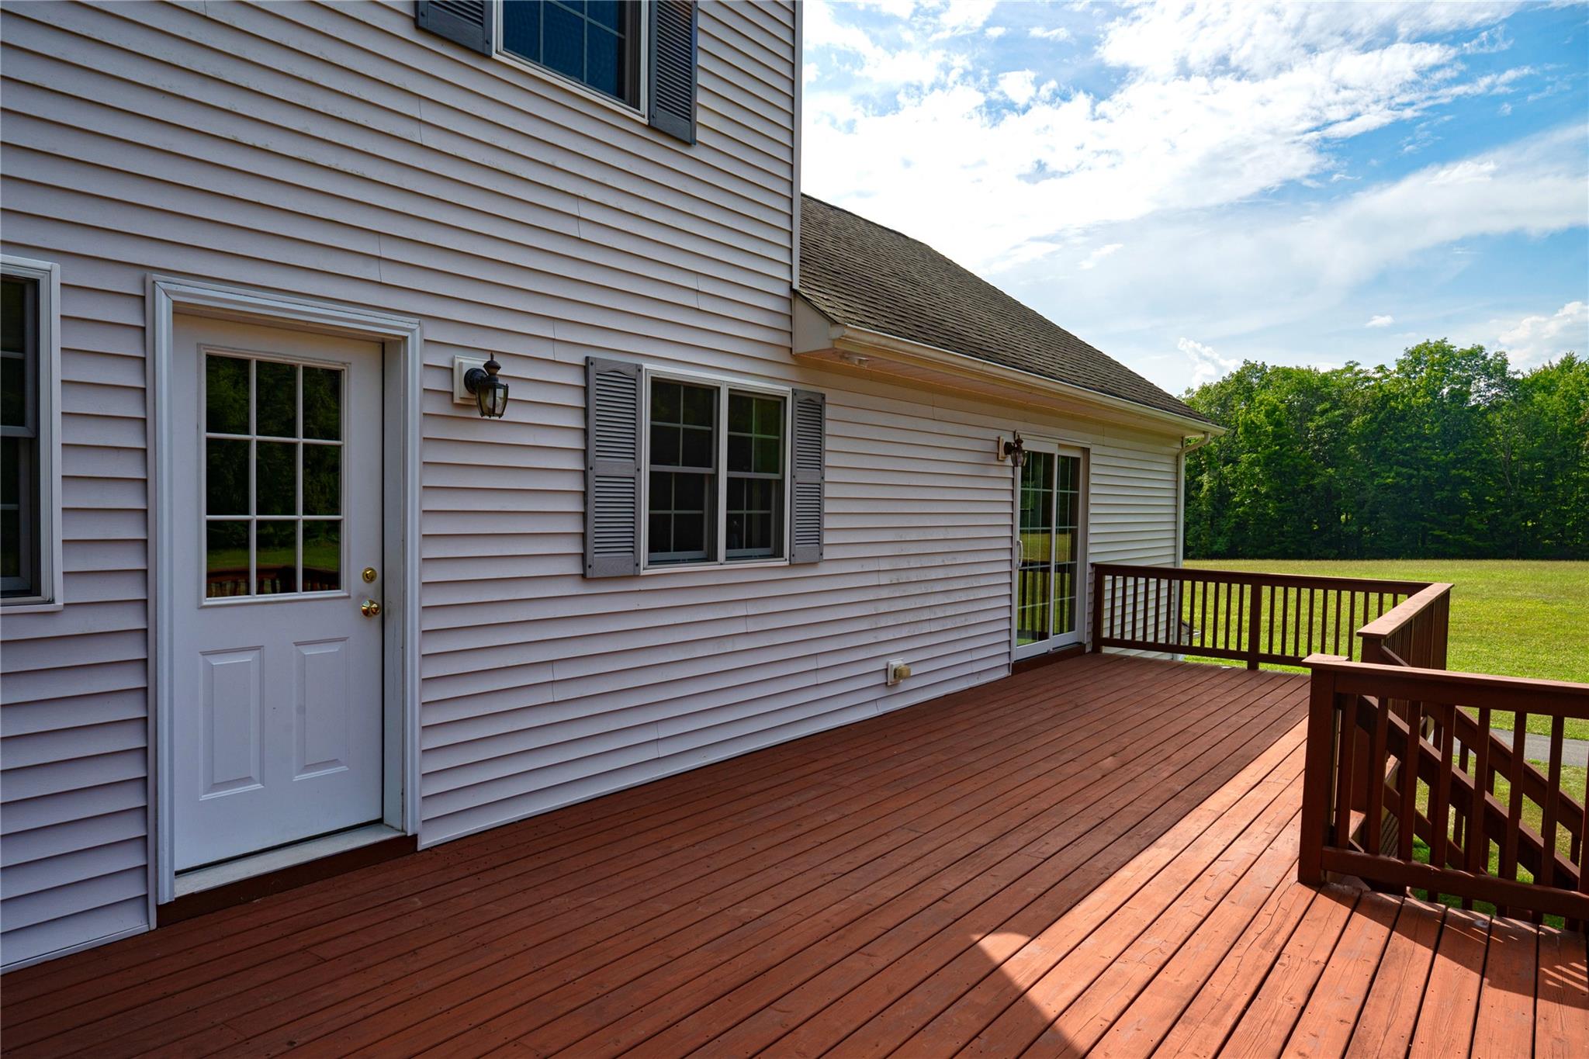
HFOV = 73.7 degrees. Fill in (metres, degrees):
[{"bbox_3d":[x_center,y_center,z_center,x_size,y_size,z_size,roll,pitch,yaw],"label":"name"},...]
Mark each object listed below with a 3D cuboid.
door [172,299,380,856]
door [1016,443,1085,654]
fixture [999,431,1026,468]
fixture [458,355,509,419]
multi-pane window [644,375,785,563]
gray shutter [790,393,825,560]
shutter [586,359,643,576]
[{"bbox_3d":[-2.020,0.223,4.139,0.050,2.033,0.910,1,1,36],"label":"door"},{"bbox_3d":[2.441,0.179,10.156,0.110,2.007,1.813,1,1,36],"label":"door"},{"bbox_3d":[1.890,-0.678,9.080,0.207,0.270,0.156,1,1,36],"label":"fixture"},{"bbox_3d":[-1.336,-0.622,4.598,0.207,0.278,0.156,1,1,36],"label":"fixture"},{"bbox_3d":[-0.425,-0.316,6.104,0.090,1.062,1.288,1,1,36],"label":"multi-pane window"},{"bbox_3d":[0.081,-0.329,6.729,0.040,1.091,0.357,1,1,36],"label":"gray shutter"},{"bbox_3d":[-0.905,-0.305,5.359,0.040,1.087,0.357,1,1,36],"label":"shutter"}]

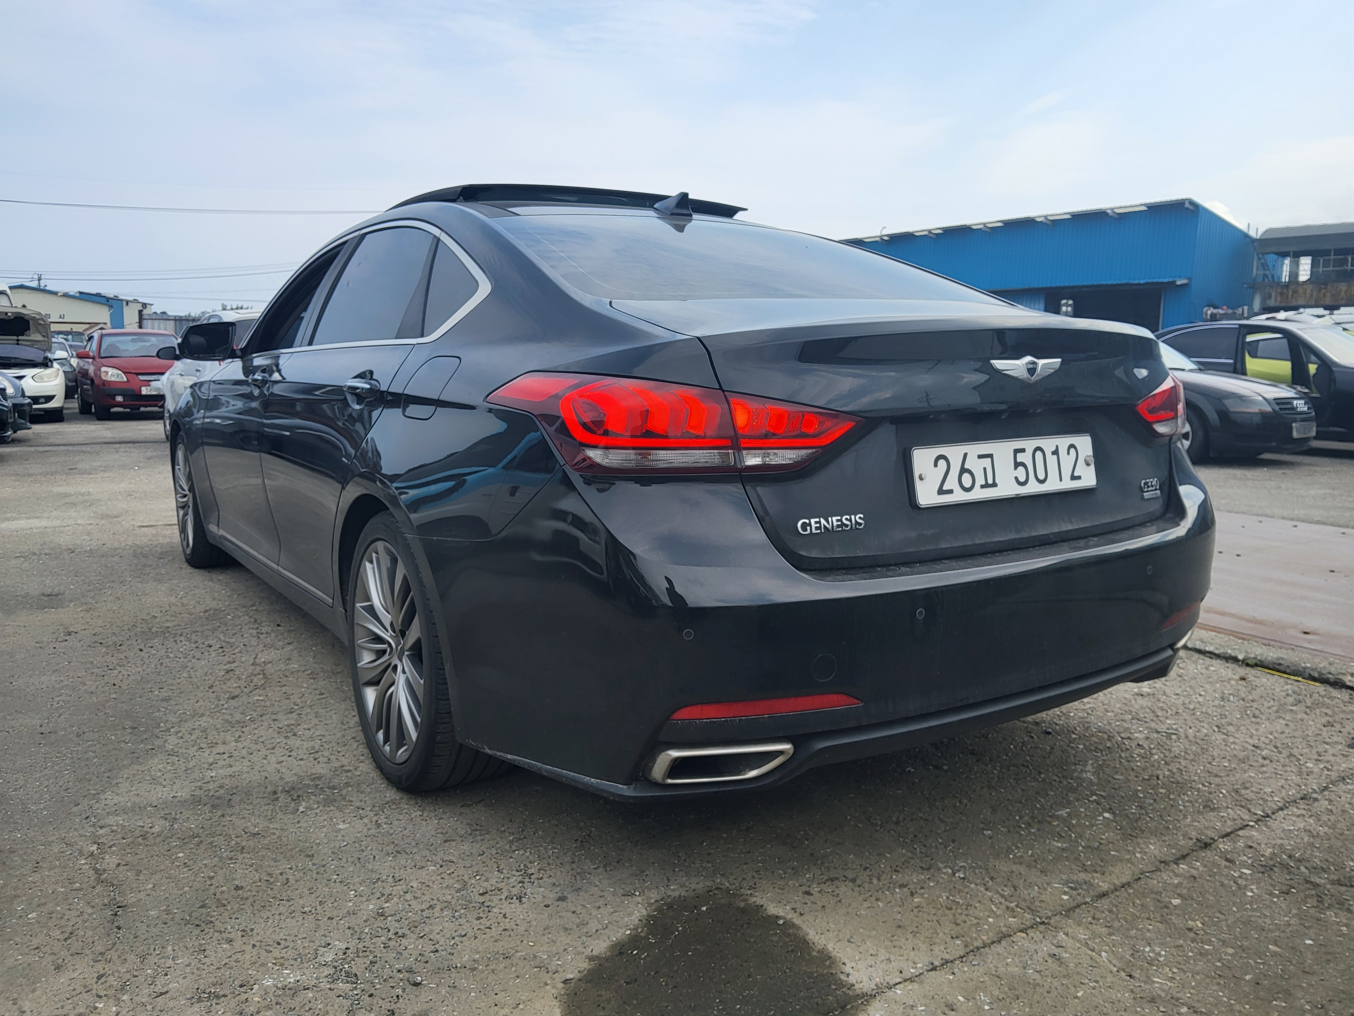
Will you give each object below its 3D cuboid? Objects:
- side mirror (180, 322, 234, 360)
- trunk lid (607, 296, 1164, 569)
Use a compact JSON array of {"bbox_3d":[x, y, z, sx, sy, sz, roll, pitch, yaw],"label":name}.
[{"bbox_3d":[-1.711,-0.611,3.721,0.225,0.140,0.145,-5,10,-33],"label":"side mirror"},{"bbox_3d":[0.502,-0.199,2.144,1.340,0.490,0.610,-5,10,-33],"label":"trunk lid"}]

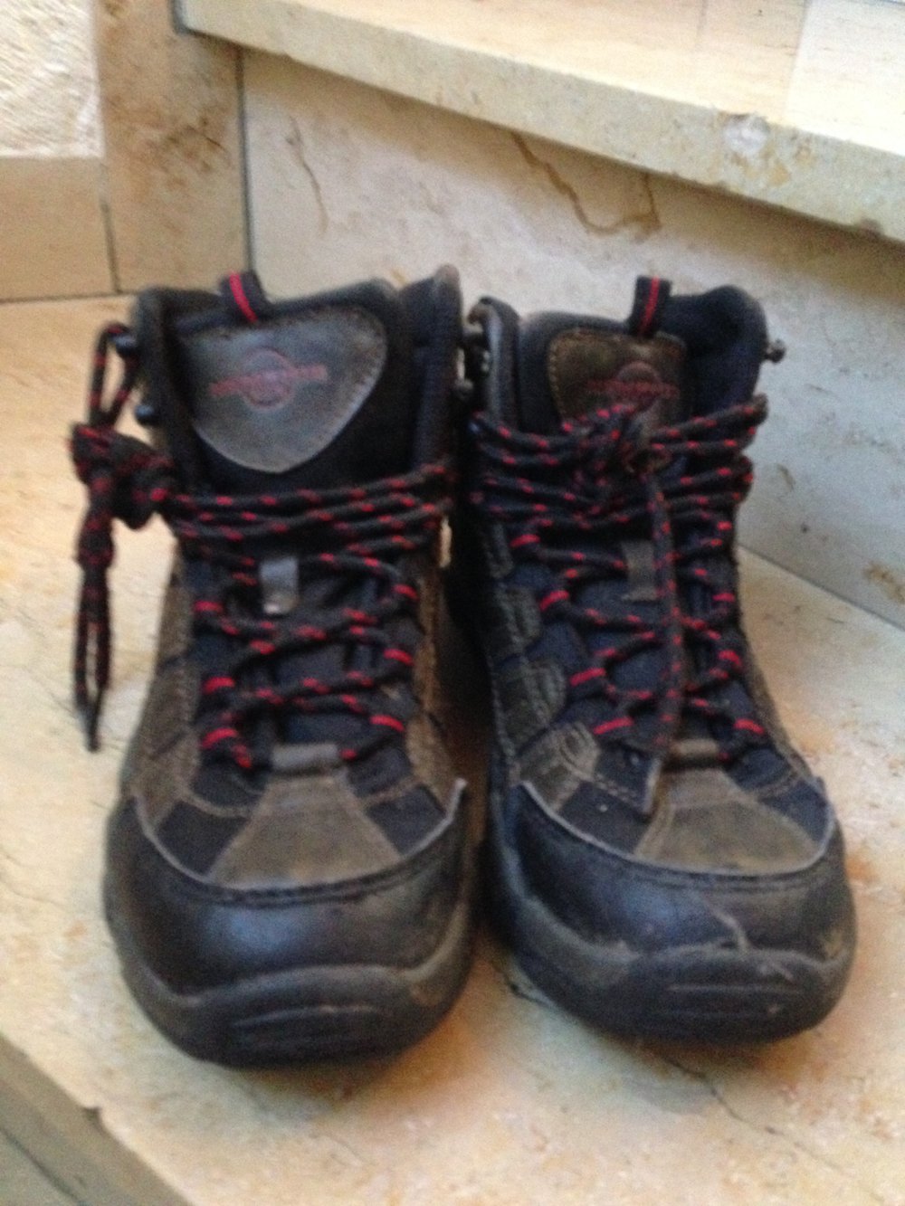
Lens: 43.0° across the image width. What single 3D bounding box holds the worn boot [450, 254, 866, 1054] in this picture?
[{"bbox_3d":[0.055,-0.019,0.387,0.108,0.157,0.278,-2,34,-8],"label":"worn boot"}]

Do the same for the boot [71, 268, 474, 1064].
[{"bbox_3d":[-0.046,-0.018,0.376,0.112,0.157,0.278,1,34,-4],"label":"boot"}]

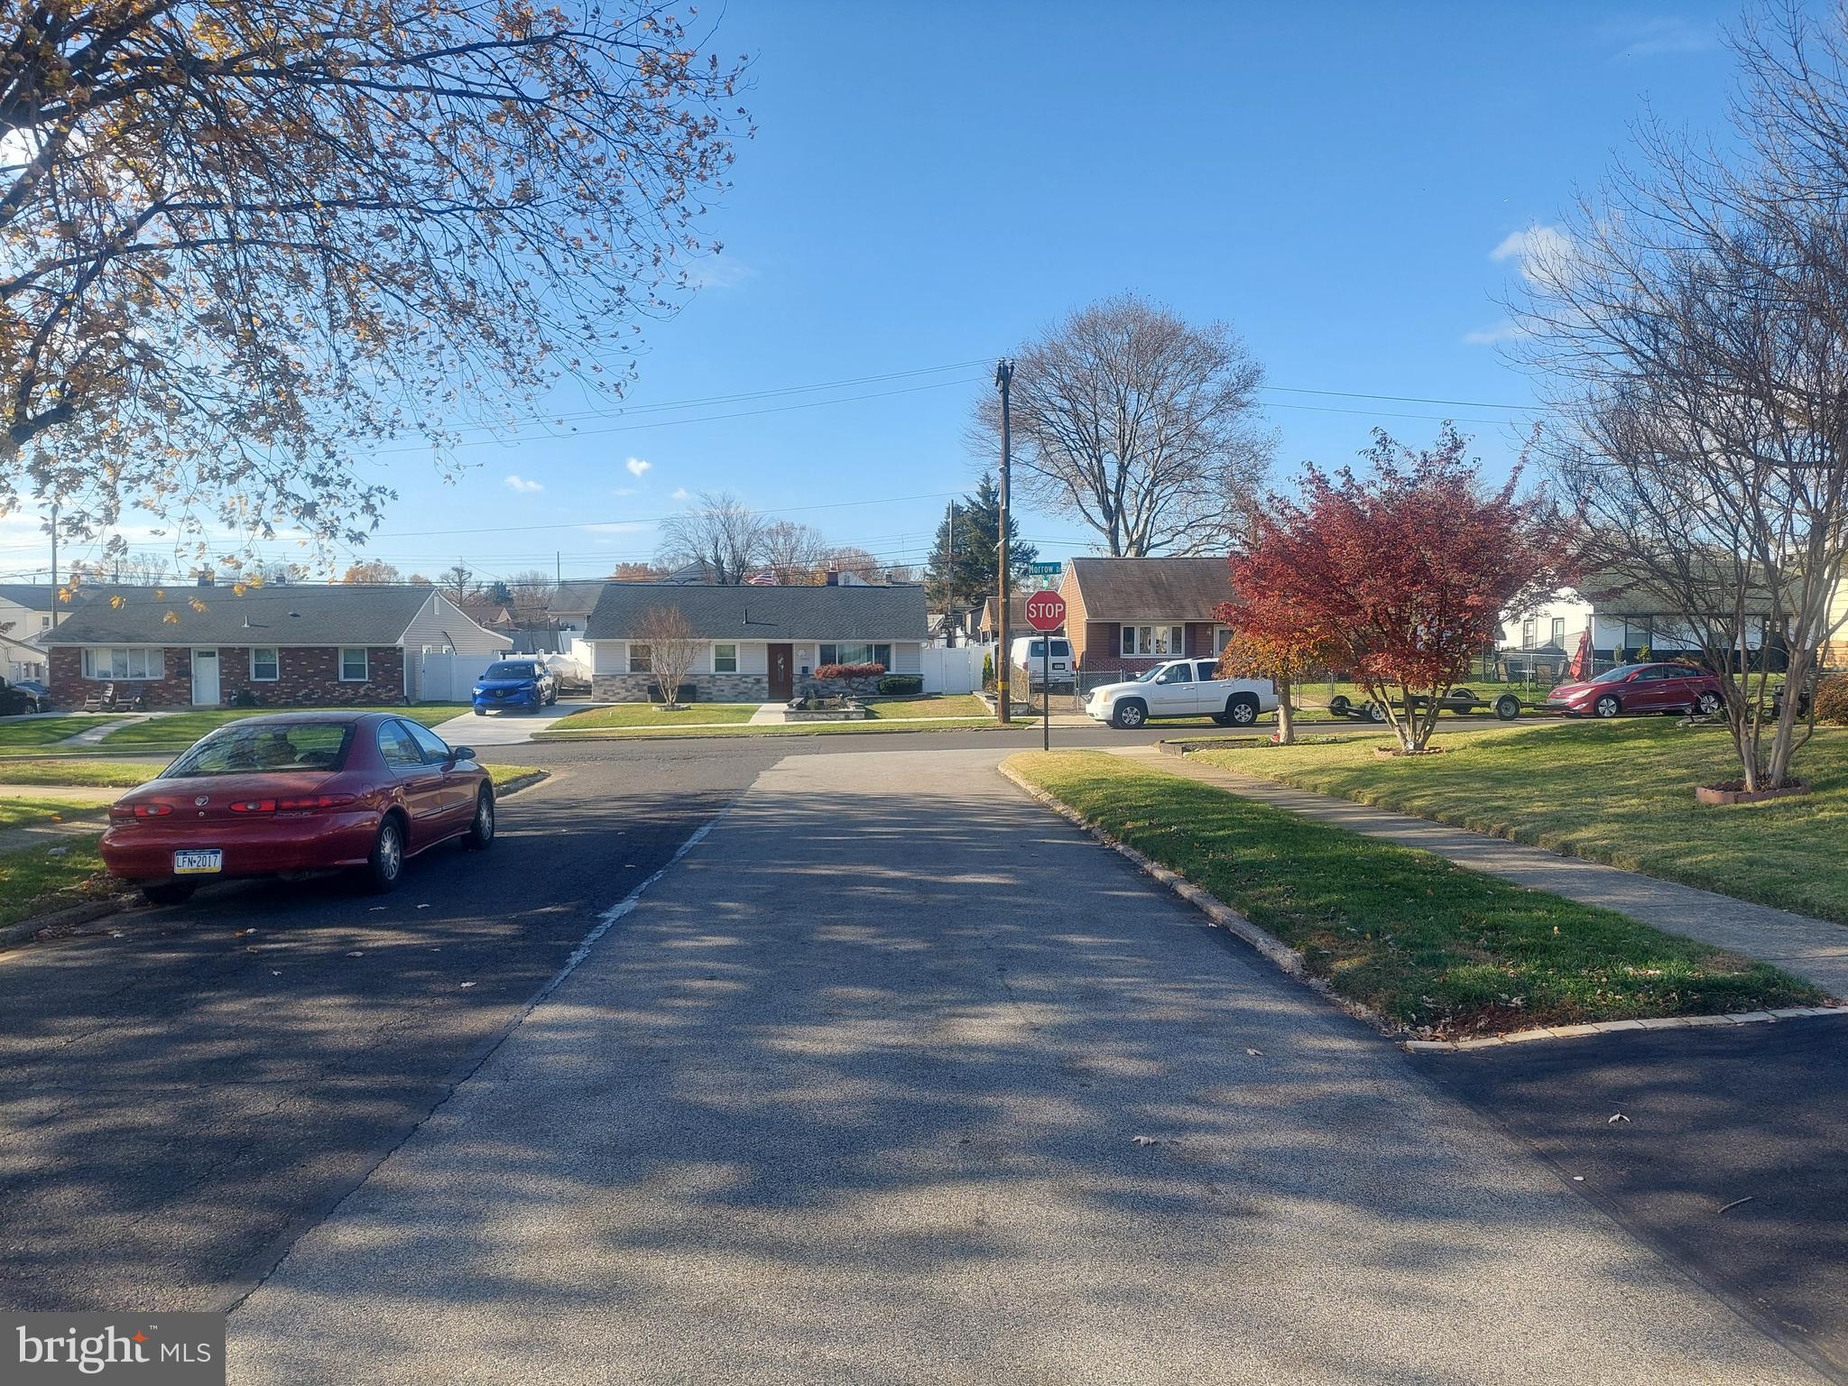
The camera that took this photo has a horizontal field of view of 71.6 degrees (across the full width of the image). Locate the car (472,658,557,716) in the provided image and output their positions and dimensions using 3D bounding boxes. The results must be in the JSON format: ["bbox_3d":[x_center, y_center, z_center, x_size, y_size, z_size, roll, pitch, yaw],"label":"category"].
[{"bbox_3d":[-12.870,-0.285,41.100,2.000,1.700,4.950,0,1,-6],"label":"car"}]

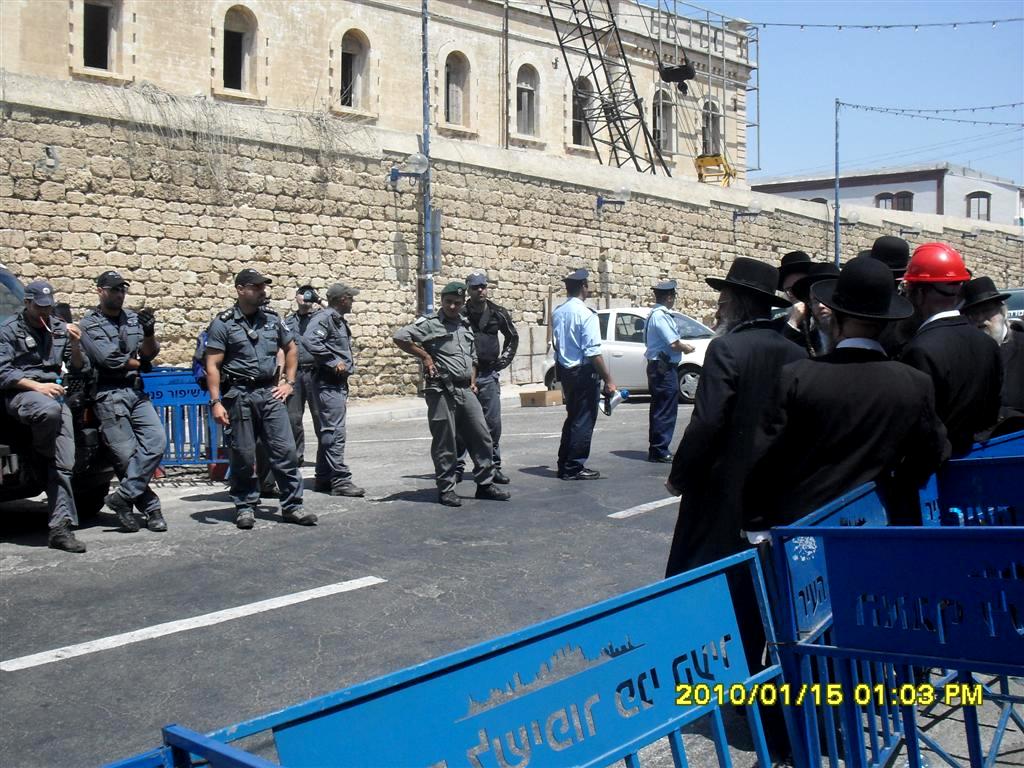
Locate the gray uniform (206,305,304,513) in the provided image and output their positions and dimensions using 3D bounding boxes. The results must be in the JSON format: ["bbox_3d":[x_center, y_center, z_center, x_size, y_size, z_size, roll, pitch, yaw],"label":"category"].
[{"bbox_3d":[-1.837,0.175,8.050,0.630,1.470,0.420,-1,3,-22],"label":"gray uniform"}]

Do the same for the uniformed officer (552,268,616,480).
[{"bbox_3d":[0.633,-0.100,9.950,0.450,1.830,0.550,-2,3,-41],"label":"uniformed officer"}]

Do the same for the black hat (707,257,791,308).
[{"bbox_3d":[1.010,-0.438,4.800,0.375,0.145,0.330,17,10,29],"label":"black hat"}]

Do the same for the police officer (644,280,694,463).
[{"bbox_3d":[1.566,-0.145,11.250,0.480,1.800,0.500,-1,2,-22],"label":"police officer"}]

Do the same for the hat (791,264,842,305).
[{"bbox_3d":[1.427,-0.465,5.150,0.330,0.140,0.370,-1,-12,-24],"label":"hat"}]

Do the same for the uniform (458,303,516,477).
[{"bbox_3d":[-0.226,0.013,9.600,0.580,1.500,0.380,-1,2,-14],"label":"uniform"}]

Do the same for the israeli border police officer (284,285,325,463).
[{"bbox_3d":[-1.772,0.051,9.600,0.550,1.780,0.430,-1,3,-12],"label":"israeli border police officer"}]

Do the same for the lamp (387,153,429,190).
[{"bbox_3d":[-1.580,-3.270,17.200,0.730,0.510,0.300,2,3,38],"label":"lamp"}]

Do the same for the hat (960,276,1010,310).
[{"bbox_3d":[2.726,-0.526,6.500,0.360,0.155,0.340,-18,2,-26],"label":"hat"}]

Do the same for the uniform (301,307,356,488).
[{"bbox_3d":[-1.526,0.113,9.400,0.440,1.540,0.500,1,2,22],"label":"uniform"}]

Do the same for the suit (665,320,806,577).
[{"bbox_3d":[0.963,0.340,4.800,0.580,1.240,0.440,-1,2,-34],"label":"suit"}]

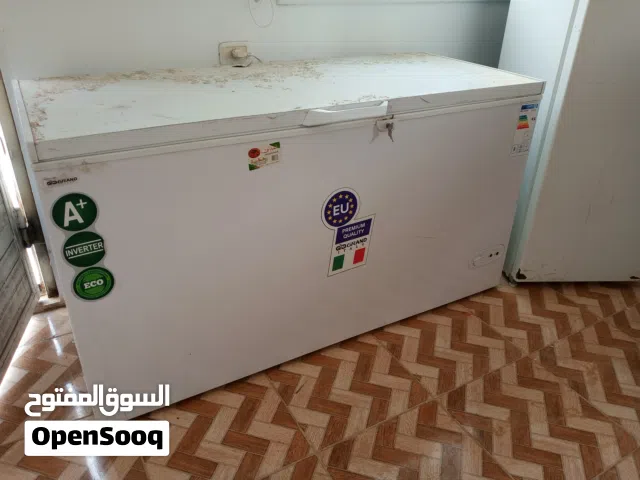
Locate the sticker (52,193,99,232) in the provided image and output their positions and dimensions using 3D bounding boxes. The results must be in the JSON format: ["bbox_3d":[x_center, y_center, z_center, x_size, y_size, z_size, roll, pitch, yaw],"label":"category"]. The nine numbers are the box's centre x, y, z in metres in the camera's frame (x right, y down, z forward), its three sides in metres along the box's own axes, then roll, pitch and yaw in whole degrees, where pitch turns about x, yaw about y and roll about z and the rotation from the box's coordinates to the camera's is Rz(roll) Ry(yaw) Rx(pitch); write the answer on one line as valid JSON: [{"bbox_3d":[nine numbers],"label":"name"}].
[{"bbox_3d":[-0.582,-0.065,1.145,0.099,0.099,0.008,-14,33,-27],"label":"sticker"}]

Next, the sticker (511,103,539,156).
[{"bbox_3d":[0.799,-0.429,1.880,0.111,0.214,0.008,-14,33,-27],"label":"sticker"}]

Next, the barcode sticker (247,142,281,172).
[{"bbox_3d":[-0.154,-0.233,1.341,0.094,0.058,0.008,-14,33,-27],"label":"barcode sticker"}]

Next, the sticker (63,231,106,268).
[{"bbox_3d":[-0.584,0.025,1.195,0.098,0.098,0.008,-14,33,-27],"label":"sticker"}]

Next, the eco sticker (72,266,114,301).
[{"bbox_3d":[-0.584,0.115,1.247,0.100,0.100,0.008,-14,33,-27],"label":"eco sticker"}]

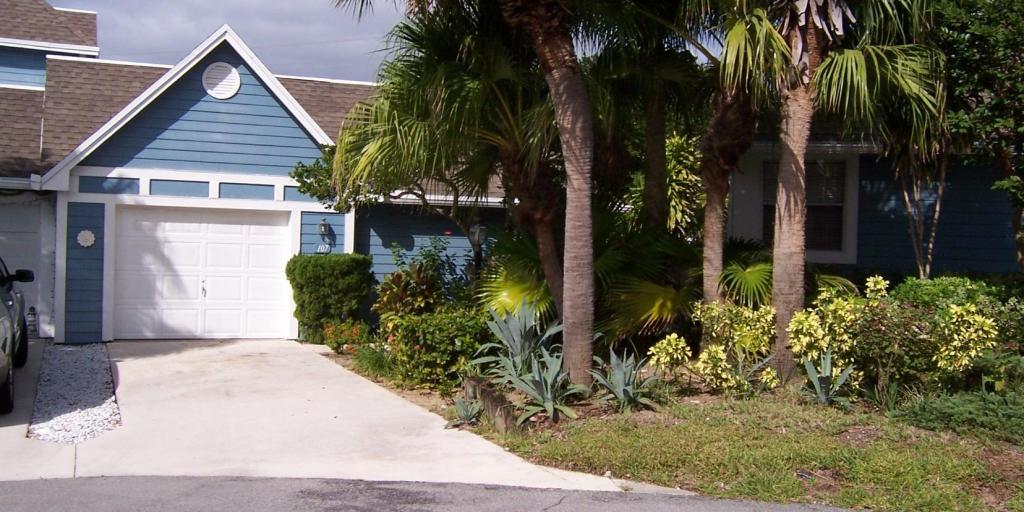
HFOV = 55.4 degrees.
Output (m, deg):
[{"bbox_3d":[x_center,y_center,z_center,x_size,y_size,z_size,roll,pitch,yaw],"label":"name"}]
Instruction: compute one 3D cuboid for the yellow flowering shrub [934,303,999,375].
[{"bbox_3d":[4.553,0.878,9.800,0.680,0.820,0.660,1,0,0],"label":"yellow flowering shrub"}]

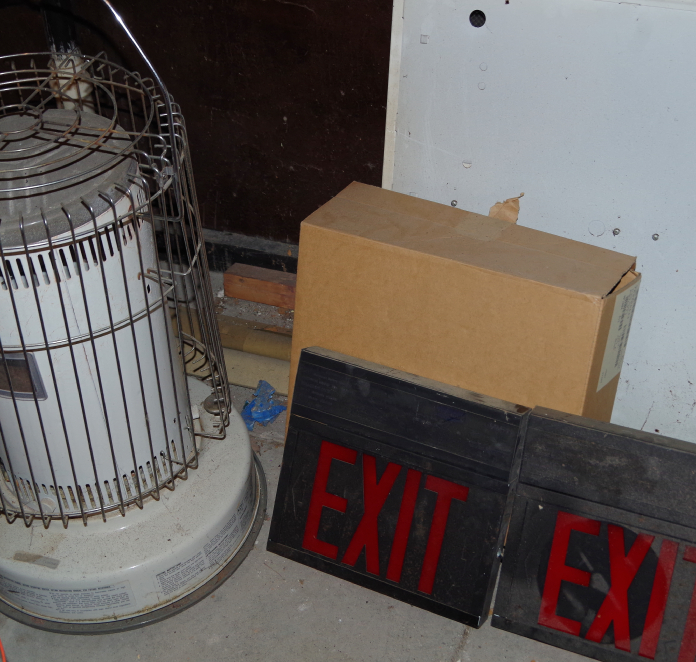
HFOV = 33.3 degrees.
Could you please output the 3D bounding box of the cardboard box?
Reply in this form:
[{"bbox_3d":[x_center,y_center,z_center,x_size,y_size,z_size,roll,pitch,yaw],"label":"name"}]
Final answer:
[{"bbox_3d":[0.137,0.055,1.553,0.396,0.382,0.158,16,28,22],"label":"cardboard box"}]

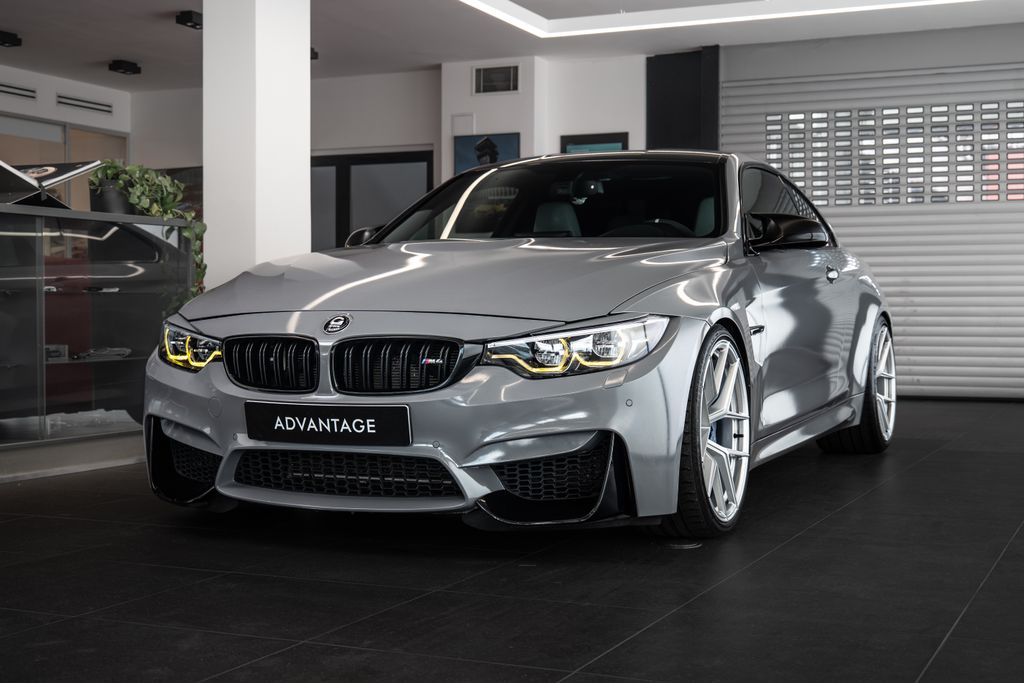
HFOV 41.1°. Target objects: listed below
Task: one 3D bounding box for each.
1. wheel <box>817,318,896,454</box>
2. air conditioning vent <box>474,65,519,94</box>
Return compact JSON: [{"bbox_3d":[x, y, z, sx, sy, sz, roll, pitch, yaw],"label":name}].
[{"bbox_3d":[1.667,0.191,6.617,0.285,0.668,0.675,1,2,24],"label":"wheel"},{"bbox_3d":[-0.129,-2.182,11.390,0.420,0.220,0.040,1,2,26],"label":"air conditioning vent"}]

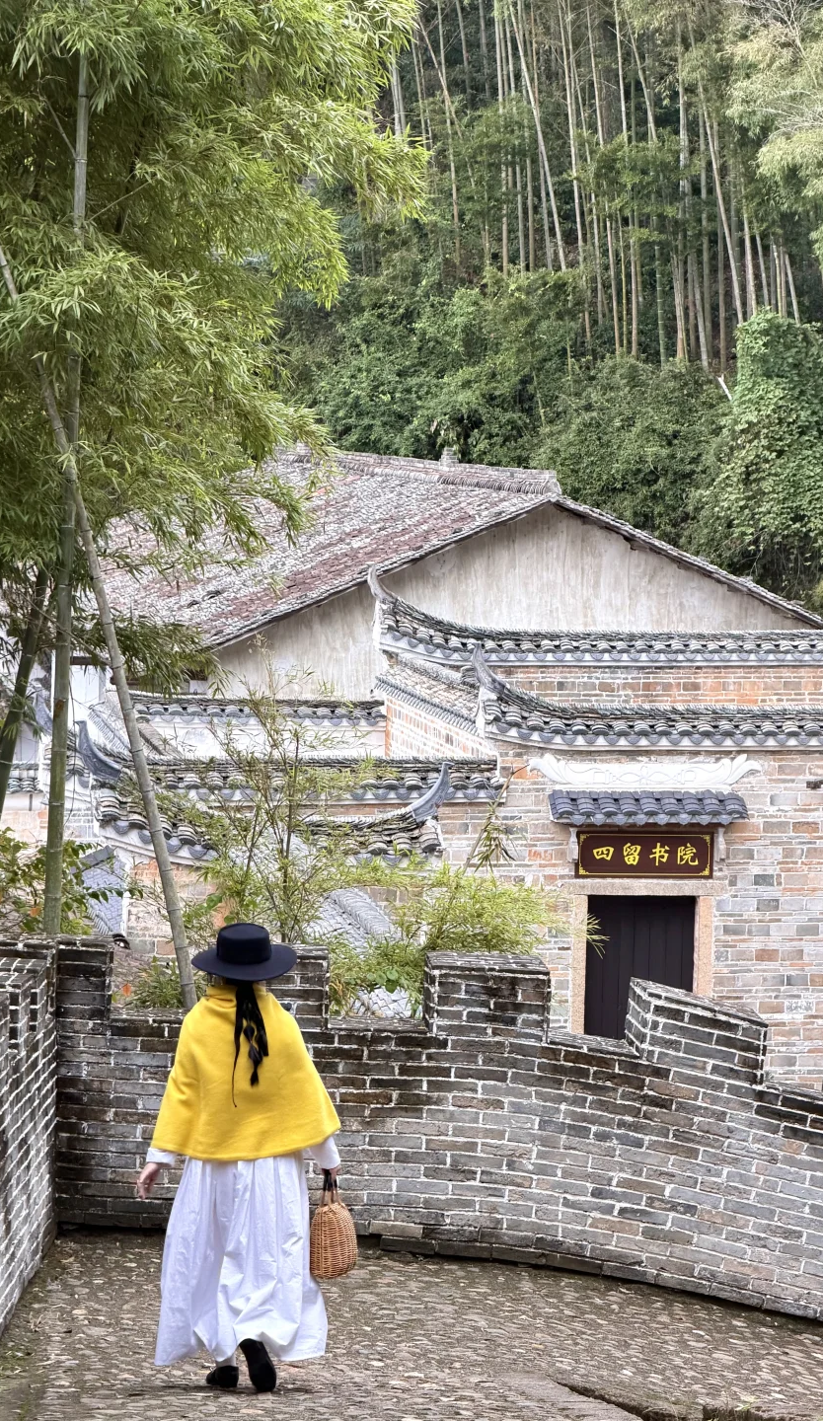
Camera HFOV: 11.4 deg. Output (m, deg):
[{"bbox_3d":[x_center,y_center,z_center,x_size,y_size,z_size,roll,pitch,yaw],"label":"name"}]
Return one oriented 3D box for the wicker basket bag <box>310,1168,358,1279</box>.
[{"bbox_3d":[-0.269,1.772,14.200,0.145,0.375,0.270,2,5,27],"label":"wicker basket bag"}]

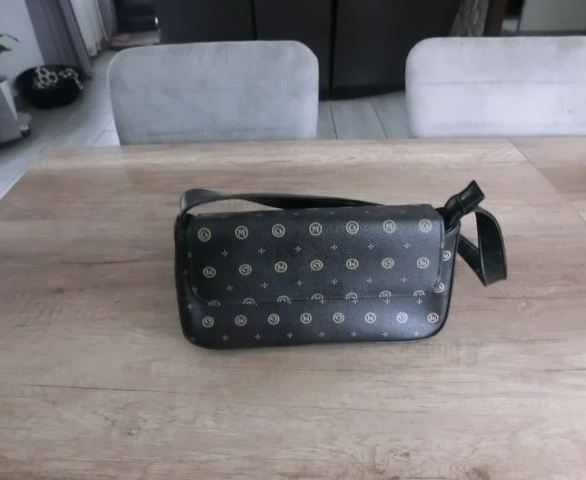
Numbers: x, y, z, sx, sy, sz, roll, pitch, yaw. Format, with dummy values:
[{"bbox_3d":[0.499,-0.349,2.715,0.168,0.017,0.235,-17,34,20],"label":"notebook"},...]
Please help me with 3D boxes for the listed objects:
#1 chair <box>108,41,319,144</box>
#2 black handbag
[{"bbox_3d":[-0.146,0.078,1.033,0.465,0.880,0.570,-3,38,-3],"label":"chair"},{"bbox_3d":[0.061,0.014,0.455,0.355,0.170,0.107,-2,38,-2],"label":"black handbag"}]

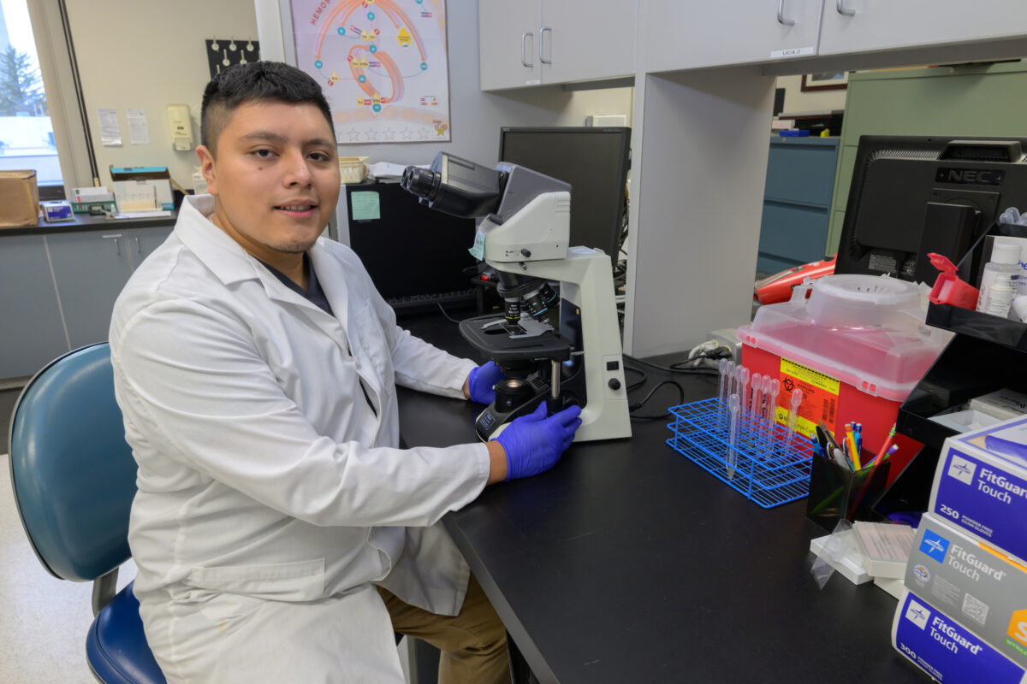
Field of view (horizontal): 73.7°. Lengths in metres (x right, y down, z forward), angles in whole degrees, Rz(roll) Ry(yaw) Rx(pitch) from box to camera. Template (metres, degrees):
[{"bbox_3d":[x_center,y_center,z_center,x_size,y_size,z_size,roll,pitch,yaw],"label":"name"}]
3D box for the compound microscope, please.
[{"bbox_3d":[0.004,-0.081,1.229,0.380,0.506,0.235,-6,19,-14],"label":"compound microscope"}]

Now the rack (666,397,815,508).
[{"bbox_3d":[0.377,0.175,1.134,0.119,0.065,0.245,-9,20,-23],"label":"rack"}]

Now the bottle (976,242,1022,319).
[{"bbox_3d":[0.594,-0.065,0.841,0.038,0.100,0.038,-10,20,-24],"label":"bottle"}]

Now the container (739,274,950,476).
[{"bbox_3d":[0.566,0.053,1.130,0.212,0.290,0.332,-10,20,-24],"label":"container"}]

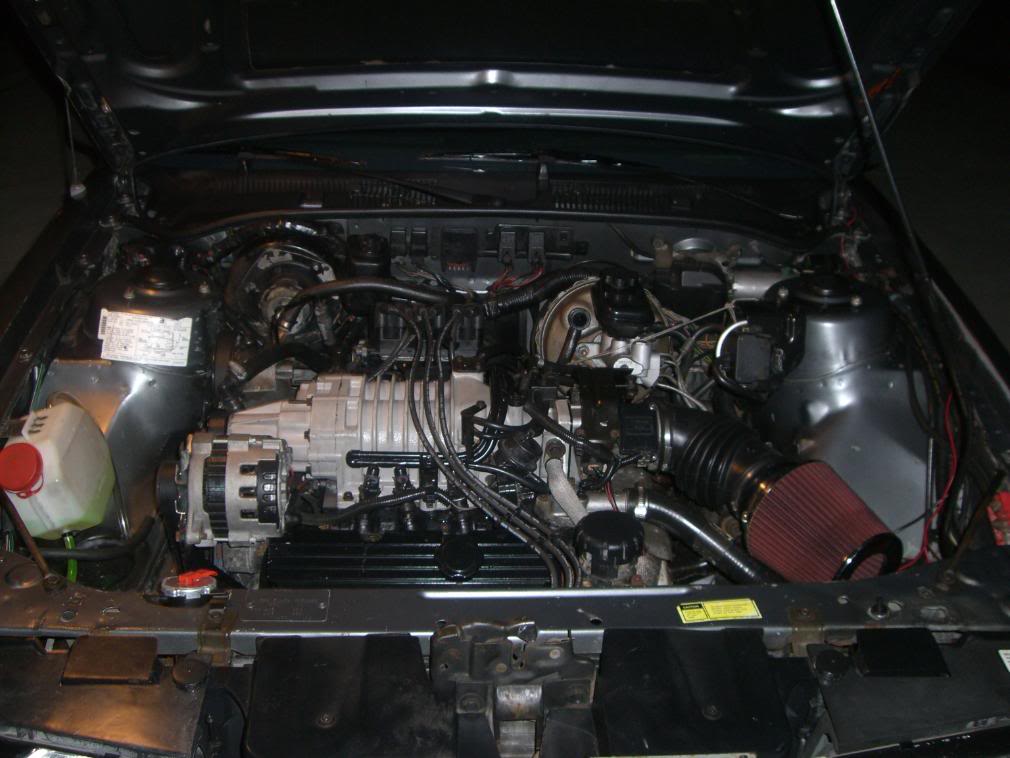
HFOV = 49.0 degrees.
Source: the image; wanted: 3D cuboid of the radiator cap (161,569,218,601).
[{"bbox_3d":[-0.366,0.240,1.285,0.066,0.032,0.066,0,12,0],"label":"radiator cap"}]

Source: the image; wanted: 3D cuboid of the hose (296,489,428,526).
[{"bbox_3d":[-0.185,0.164,1.430,0.175,0.042,0.040,0,27,0],"label":"hose"}]

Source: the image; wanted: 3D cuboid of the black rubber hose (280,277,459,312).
[{"bbox_3d":[-0.206,-0.129,1.690,0.260,0.045,0.055,0,27,0],"label":"black rubber hose"}]

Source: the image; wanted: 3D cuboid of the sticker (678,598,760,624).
[{"bbox_3d":[0.240,0.262,1.249,0.085,0.002,0.038,-4,27,-7],"label":"sticker"}]

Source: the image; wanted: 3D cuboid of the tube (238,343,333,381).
[{"bbox_3d":[-0.327,-0.024,1.630,0.145,0.050,0.055,0,27,0],"label":"tube"}]

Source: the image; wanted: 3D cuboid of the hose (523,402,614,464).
[{"bbox_3d":[0.085,0.070,1.490,0.124,0.060,0.060,0,27,0],"label":"hose"}]

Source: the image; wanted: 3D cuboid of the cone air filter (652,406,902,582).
[{"bbox_3d":[0.346,0.155,1.440,0.320,0.170,0.160,32,40,28],"label":"cone air filter"}]

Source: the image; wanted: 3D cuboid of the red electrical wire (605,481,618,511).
[{"bbox_3d":[0.139,0.152,1.450,0.018,0.036,0.020,0,27,0],"label":"red electrical wire"}]

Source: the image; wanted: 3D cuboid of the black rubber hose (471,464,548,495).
[{"bbox_3d":[0.006,0.132,1.470,0.110,0.035,0.030,0,27,0],"label":"black rubber hose"}]

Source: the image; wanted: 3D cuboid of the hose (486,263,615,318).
[{"bbox_3d":[0.067,-0.135,1.710,0.210,0.060,0.075,6,28,11],"label":"hose"}]

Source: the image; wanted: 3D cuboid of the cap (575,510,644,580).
[{"bbox_3d":[0.131,0.206,1.390,0.084,0.050,0.084,0,27,0],"label":"cap"}]

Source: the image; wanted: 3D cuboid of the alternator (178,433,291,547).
[{"bbox_3d":[-0.351,0.142,1.430,0.150,0.146,0.142,0,27,0],"label":"alternator"}]

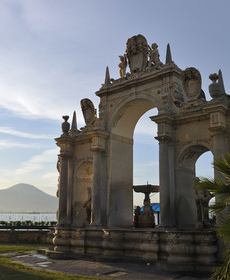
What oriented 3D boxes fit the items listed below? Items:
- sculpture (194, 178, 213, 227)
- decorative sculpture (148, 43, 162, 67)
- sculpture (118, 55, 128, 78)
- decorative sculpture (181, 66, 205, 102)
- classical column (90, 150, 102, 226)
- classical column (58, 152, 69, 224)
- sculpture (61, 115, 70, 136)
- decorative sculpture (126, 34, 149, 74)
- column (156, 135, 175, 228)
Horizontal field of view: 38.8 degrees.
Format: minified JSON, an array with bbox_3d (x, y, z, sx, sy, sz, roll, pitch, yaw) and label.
[{"bbox_3d":[3.198,2.256,11.841,0.717,1.838,0.525,-10,-17,39],"label":"sculpture"},{"bbox_3d":[1.746,-3.716,14.305,0.507,1.015,0.420,-10,-17,39],"label":"decorative sculpture"},{"bbox_3d":[0.373,-3.462,15.418,0.438,1.085,0.385,-10,-17,39],"label":"sculpture"},{"bbox_3d":[3.010,-2.168,12.592,0.735,1.225,0.385,-10,-17,39],"label":"decorative sculpture"},{"bbox_3d":[-0.770,2.041,14.203,0.473,3.325,0.473,0,-13,0],"label":"classical column"},{"bbox_3d":[-2.415,2.354,15.536,0.473,3.325,0.473,0,-13,0],"label":"classical column"},{"bbox_3d":[-2.442,-0.738,16.265,0.376,0.893,0.376,0,-13,0],"label":"sculpture"},{"bbox_3d":[1.006,-3.954,14.991,0.910,1.698,0.385,-10,-17,39],"label":"decorative sculpture"},{"bbox_3d":[1.831,1.534,12.098,0.473,3.325,0.473,-10,-17,39],"label":"column"}]

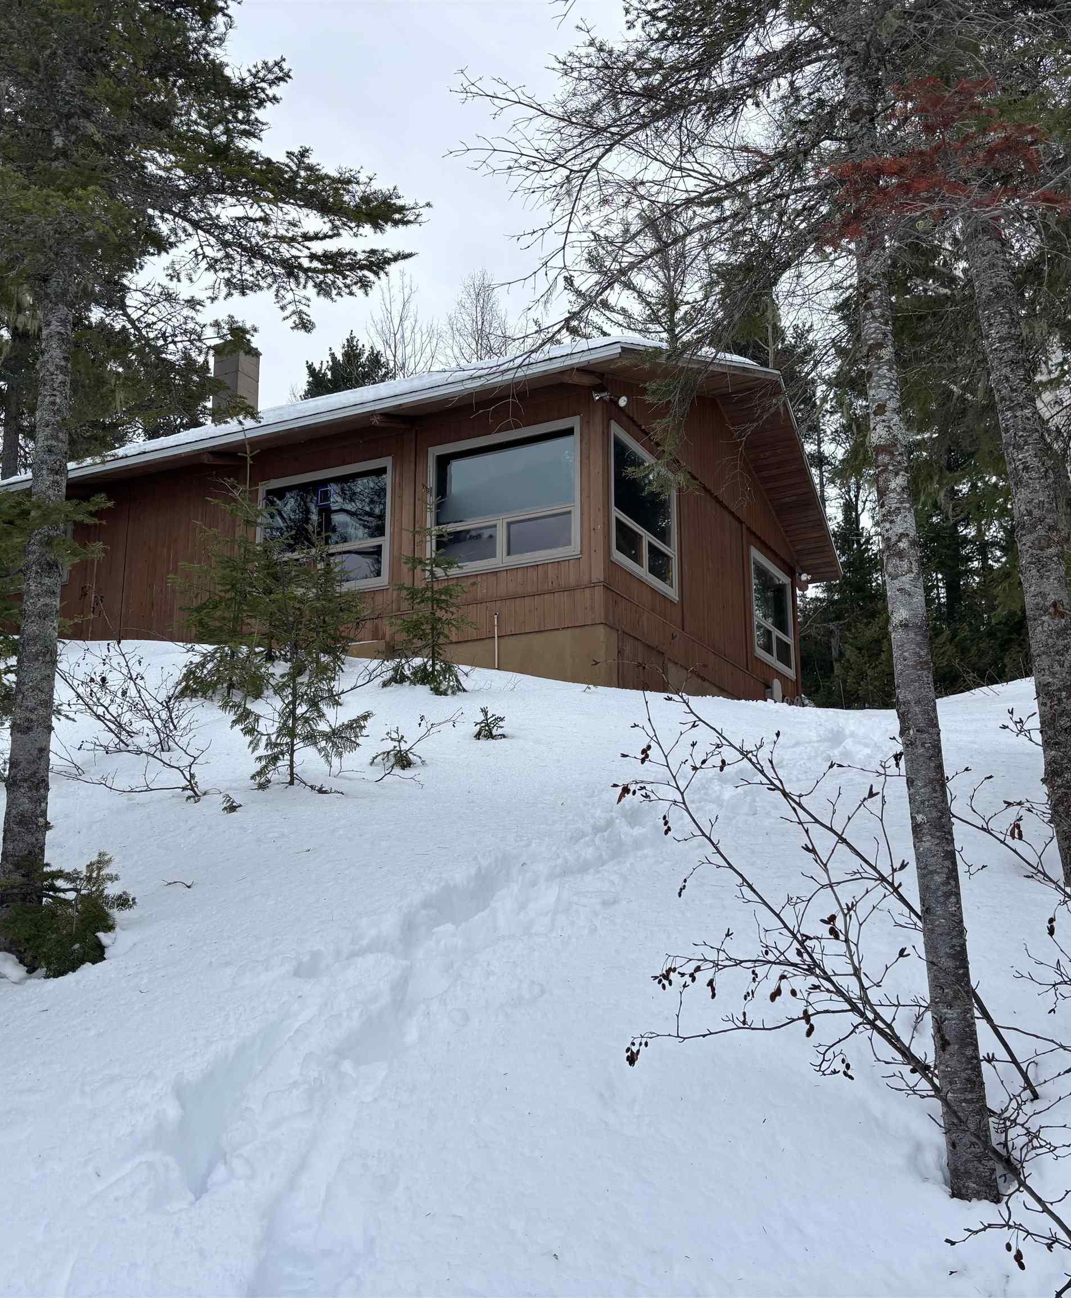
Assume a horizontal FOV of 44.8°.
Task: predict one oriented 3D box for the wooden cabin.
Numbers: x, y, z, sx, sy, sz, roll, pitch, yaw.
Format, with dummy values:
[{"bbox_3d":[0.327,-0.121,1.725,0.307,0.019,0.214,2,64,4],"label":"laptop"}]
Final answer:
[{"bbox_3d":[-1.734,-0.884,19.890,11.218,5.609,8.804,-7,-16,27],"label":"wooden cabin"}]

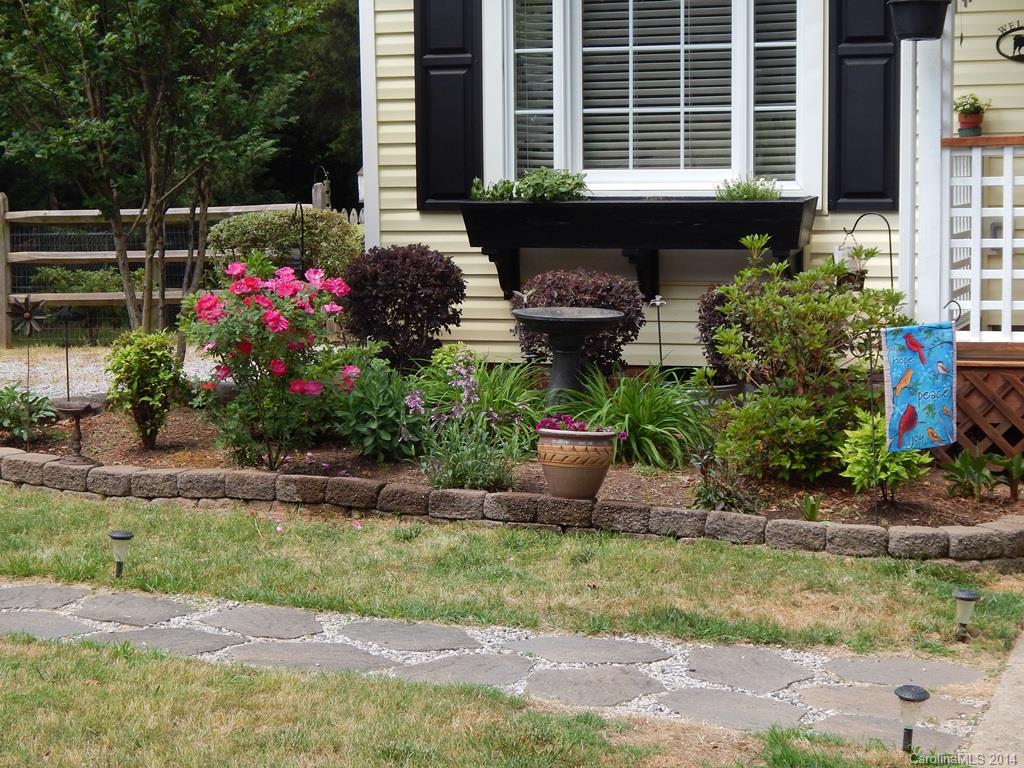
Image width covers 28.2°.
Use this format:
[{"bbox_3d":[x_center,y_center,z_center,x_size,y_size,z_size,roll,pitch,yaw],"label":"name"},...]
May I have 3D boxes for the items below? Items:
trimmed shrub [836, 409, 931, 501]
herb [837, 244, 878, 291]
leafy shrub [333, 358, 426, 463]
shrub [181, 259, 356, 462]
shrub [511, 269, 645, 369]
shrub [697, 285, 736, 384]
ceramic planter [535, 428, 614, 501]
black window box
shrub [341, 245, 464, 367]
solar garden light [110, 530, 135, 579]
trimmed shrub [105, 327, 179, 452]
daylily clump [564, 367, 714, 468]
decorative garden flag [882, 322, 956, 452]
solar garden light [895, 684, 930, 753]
[{"bbox_3d":[1.465,0.278,8.050,0.370,0.360,0.360,-1,6,0],"label":"trimmed shrub"},{"bbox_3d":[1.574,-0.531,9.300,0.200,0.220,0.180,-1,6,0],"label":"herb"},{"bbox_3d":[-0.595,0.123,9.100,0.410,0.470,0.410,-1,6,0],"label":"leafy shrub"},{"bbox_3d":[-1.061,-0.086,8.970,0.770,0.910,0.700,-1,6,-7],"label":"shrub"},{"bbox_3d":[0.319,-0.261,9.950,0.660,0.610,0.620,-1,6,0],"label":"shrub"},{"bbox_3d":[1.158,-0.213,9.750,0.540,0.540,0.540,0,6,7],"label":"shrub"},{"bbox_3d":[0.261,0.329,8.250,0.312,0.262,0.312,2,6,2],"label":"ceramic planter"},{"bbox_3d":[0.617,-0.666,10.179,1.775,0.532,0.300,1,6,18],"label":"black window box"},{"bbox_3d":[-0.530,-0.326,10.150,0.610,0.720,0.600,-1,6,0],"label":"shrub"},{"bbox_3d":[-1.377,0.605,7.200,0.087,0.178,0.087,-1,6,0],"label":"solar garden light"},{"bbox_3d":[-1.706,0.025,9.450,0.335,0.540,0.335,-2,6,-10],"label":"trimmed shrub"},{"bbox_3d":[0.550,0.142,8.950,0.630,0.420,0.580,0,6,4],"label":"daylily clump"},{"bbox_3d":[1.510,0.011,7.550,0.312,0.452,0.020,-7,8,-25],"label":"decorative garden flag"},{"bbox_3d":[1.016,0.852,5.200,0.088,0.170,0.088,6,8,12],"label":"solar garden light"}]

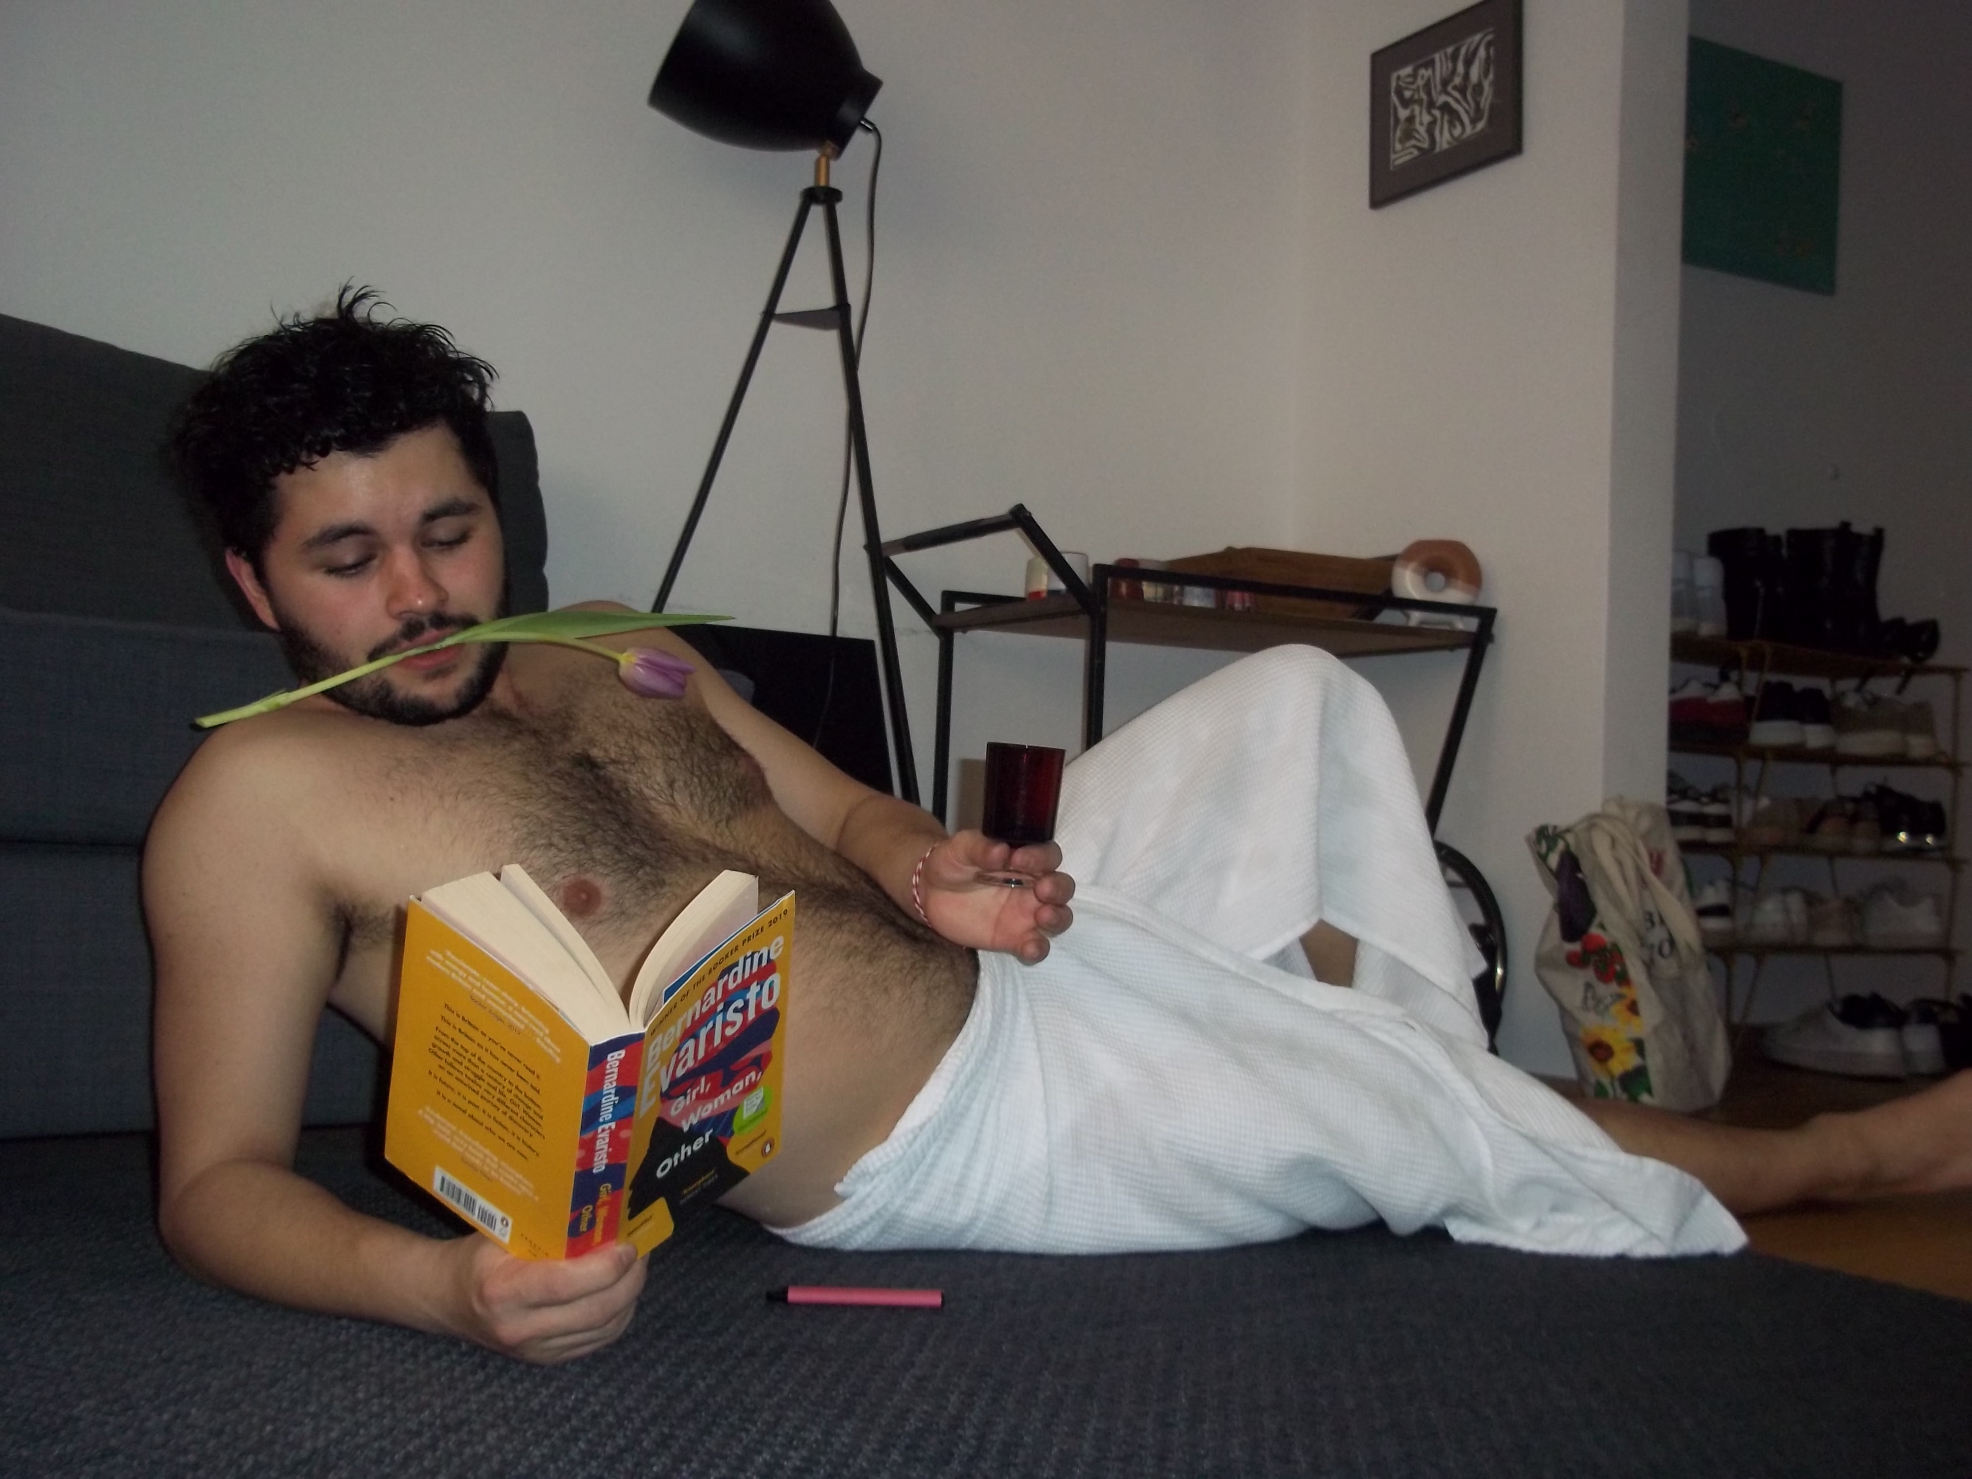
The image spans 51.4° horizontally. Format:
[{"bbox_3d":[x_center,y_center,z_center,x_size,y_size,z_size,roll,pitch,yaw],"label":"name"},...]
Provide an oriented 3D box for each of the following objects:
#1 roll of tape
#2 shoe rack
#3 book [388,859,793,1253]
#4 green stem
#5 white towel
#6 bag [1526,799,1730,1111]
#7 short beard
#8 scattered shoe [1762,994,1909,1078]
[{"bbox_3d":[0.623,-0.220,2.830,0.122,0.118,0.045,3,-3,-6],"label":"roll of tape"},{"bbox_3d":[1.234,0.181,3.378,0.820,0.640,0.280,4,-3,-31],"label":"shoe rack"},{"bbox_3d":[-0.202,0.186,1.069,0.206,0.198,0.099,3,41,-14],"label":"book"},{"bbox_3d":[-0.318,-0.042,1.238,0.315,0.057,0.050,-9,0,-13],"label":"green stem"},{"bbox_3d":[0.189,0.152,1.680,0.710,0.460,0.450,3,-3,-7],"label":"white towel"},{"bbox_3d":[0.808,0.262,2.578,0.240,0.370,0.180,2,-3,12],"label":"bag"},{"bbox_3d":[-0.361,-0.043,1.275,0.134,0.080,0.088,-13,1,-18],"label":"short beard"},{"bbox_3d":[1.282,0.437,3.103,0.100,0.112,0.280,3,-3,-21],"label":"scattered shoe"}]

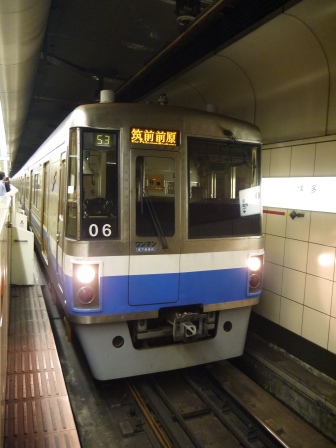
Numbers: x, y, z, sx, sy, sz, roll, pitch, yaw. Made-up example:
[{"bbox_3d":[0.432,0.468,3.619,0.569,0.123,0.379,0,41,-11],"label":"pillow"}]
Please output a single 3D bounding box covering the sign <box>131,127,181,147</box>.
[{"bbox_3d":[-0.148,-1.070,4.471,0.670,0.200,0.100,0,1,-24],"label":"sign"}]

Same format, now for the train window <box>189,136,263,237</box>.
[{"bbox_3d":[0.797,-0.465,4.921,1.170,1.320,0.090,-1,1,-27],"label":"train window"}]

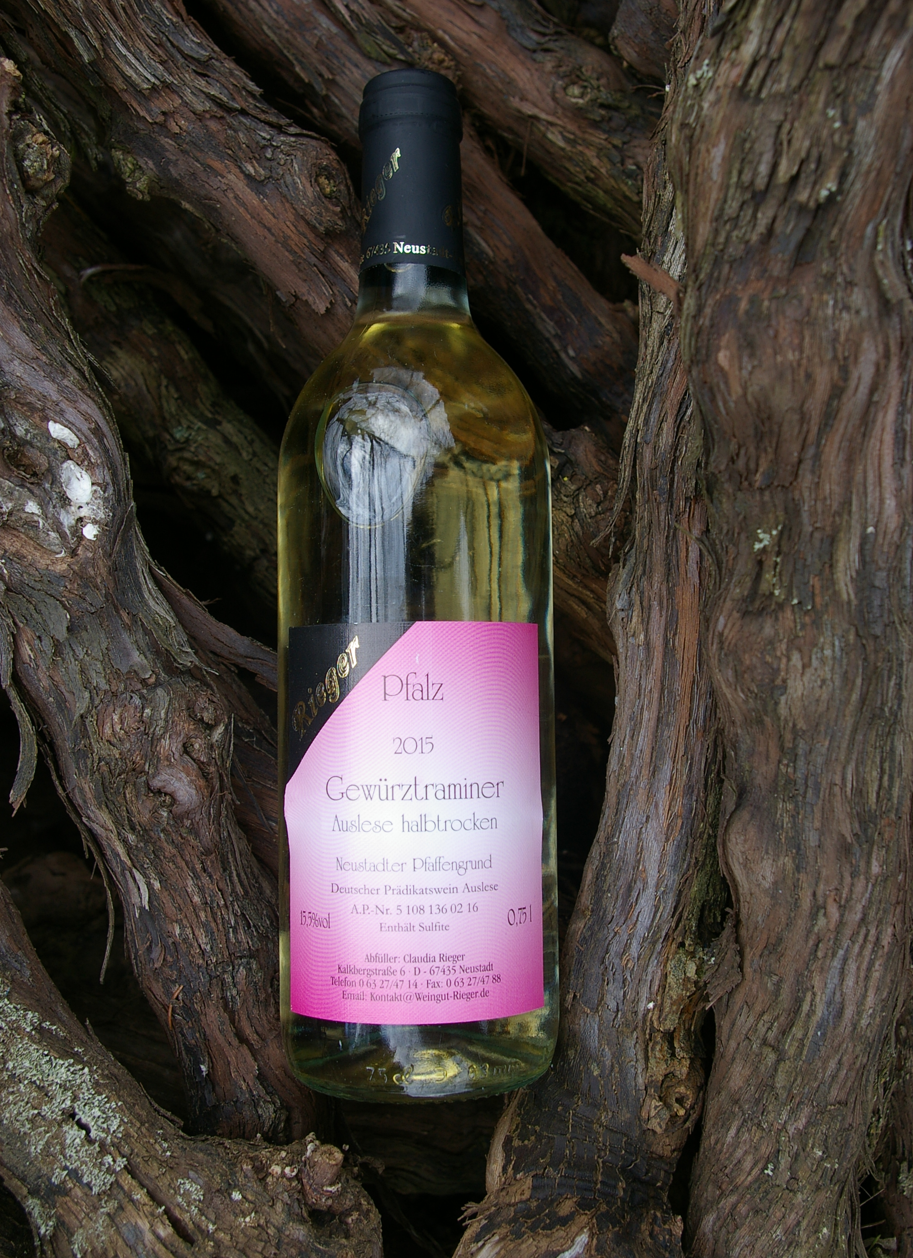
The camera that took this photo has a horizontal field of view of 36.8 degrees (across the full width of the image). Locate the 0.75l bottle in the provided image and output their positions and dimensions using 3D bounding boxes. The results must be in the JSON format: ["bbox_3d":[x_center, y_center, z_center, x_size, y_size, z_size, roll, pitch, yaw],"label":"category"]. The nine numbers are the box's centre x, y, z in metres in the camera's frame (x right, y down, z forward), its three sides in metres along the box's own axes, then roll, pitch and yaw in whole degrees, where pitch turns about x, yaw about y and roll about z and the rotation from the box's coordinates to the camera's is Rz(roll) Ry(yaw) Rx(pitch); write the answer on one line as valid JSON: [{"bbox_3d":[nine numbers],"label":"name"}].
[{"bbox_3d":[-0.011,-0.017,0.388,0.077,0.077,0.278,-1,87,0],"label":"0.75l bottle"}]

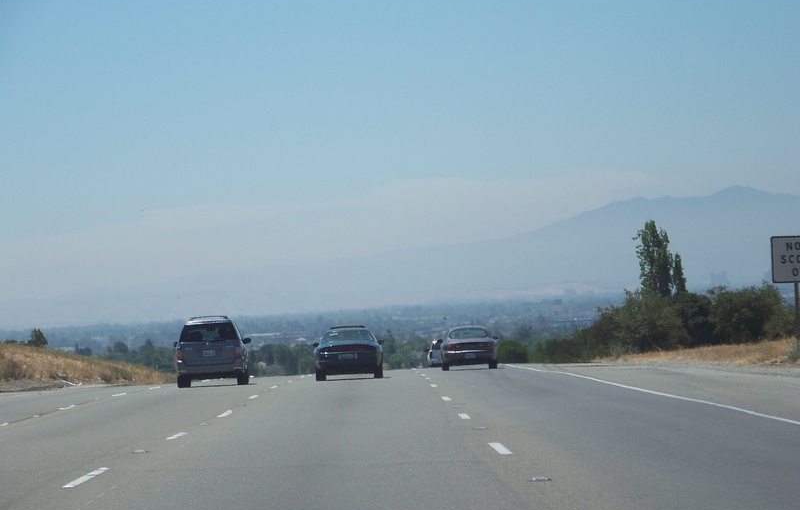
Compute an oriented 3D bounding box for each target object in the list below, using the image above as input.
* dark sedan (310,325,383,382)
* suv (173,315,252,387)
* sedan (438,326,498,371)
[{"bbox_3d":[-1.417,2.777,111.500,1.900,1.430,5.100,-2,-1,0],"label":"dark sedan"},{"bbox_3d":[-4.980,2.619,107.000,1.850,1.800,4.780,-2,-1,0],"label":"suv"},{"bbox_3d":[2.247,3.038,130.000,1.870,1.430,5.000,-2,-1,0],"label":"sedan"}]

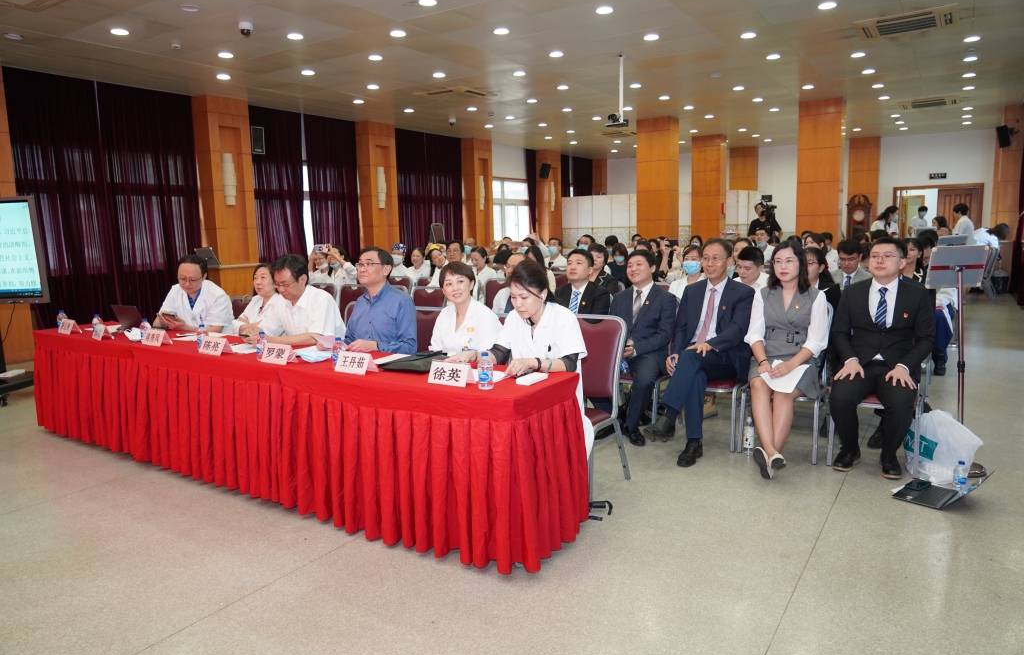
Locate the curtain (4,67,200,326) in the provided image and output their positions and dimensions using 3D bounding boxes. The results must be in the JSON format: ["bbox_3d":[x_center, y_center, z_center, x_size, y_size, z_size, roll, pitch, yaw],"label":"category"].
[{"bbox_3d":[-5.348,-1.552,9.300,0.160,3.440,2.420,4,9,33],"label":"curtain"}]

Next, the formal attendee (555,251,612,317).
[{"bbox_3d":[0.496,0.076,5.000,0.520,1.250,0.720,3,9,30],"label":"formal attendee"}]

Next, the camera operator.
[{"bbox_3d":[4.019,-1.123,11.029,0.550,1.770,0.450,0,8,6],"label":"camera operator"}]

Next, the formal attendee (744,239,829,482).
[{"bbox_3d":[1.640,0.150,4.162,0.490,1.335,0.800,4,10,33],"label":"formal attendee"}]

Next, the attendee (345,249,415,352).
[{"bbox_3d":[-0.799,0.192,4.120,0.540,1.330,0.720,4,9,33],"label":"attendee"}]

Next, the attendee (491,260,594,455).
[{"bbox_3d":[0.077,0.298,3.439,0.540,1.260,0.740,4,9,33],"label":"attendee"}]

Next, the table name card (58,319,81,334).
[{"bbox_3d":[-3.262,-0.005,5.043,0.200,0.100,0.085,4,10,35],"label":"table name card"}]

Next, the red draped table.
[{"bbox_3d":[-1.669,0.499,4.286,4.460,0.750,0.680,4,10,33],"label":"red draped table"}]

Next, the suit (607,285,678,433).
[{"bbox_3d":[0.902,0.163,4.770,0.500,0.930,0.620,3,9,30],"label":"suit"}]

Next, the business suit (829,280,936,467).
[{"bbox_3d":[2.122,0.235,3.967,0.550,1.070,0.620,4,10,33],"label":"business suit"}]

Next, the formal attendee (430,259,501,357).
[{"bbox_3d":[-0.279,0.264,3.789,0.500,1.250,0.720,3,9,28],"label":"formal attendee"}]

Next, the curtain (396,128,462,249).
[{"bbox_3d":[-1.758,-2.426,14.918,0.180,3.420,2.500,4,10,33],"label":"curtain"}]

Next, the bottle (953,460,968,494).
[{"bbox_3d":[2.332,0.778,3.542,0.066,0.165,0.066,4,9,33],"label":"bottle"}]

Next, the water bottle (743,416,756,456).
[{"bbox_3d":[1.504,0.685,4.325,0.067,0.235,0.067,4,10,33],"label":"water bottle"}]

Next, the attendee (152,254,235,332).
[{"bbox_3d":[-2.356,0.118,5.136,0.540,1.280,0.720,1,8,19],"label":"attendee"}]

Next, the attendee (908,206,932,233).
[{"bbox_3d":[8.276,-1.607,13.923,0.500,1.710,0.320,0,8,6],"label":"attendee"}]

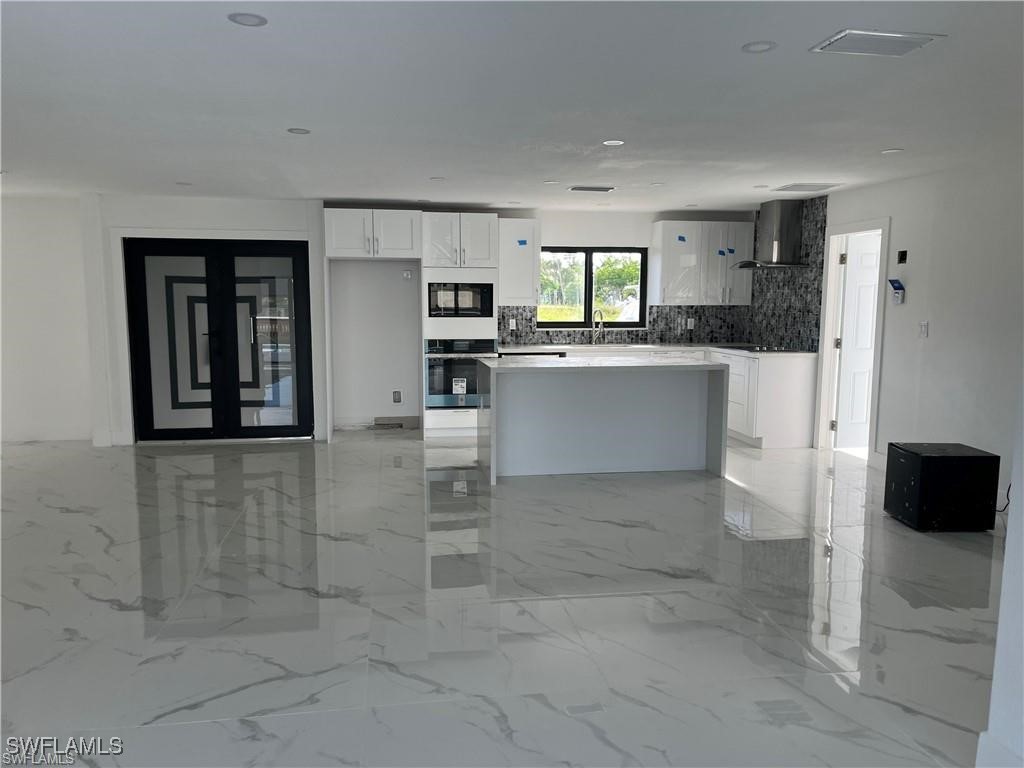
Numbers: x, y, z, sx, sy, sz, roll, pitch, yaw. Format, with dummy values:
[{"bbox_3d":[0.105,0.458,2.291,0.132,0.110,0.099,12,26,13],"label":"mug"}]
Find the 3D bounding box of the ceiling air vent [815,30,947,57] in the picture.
[{"bbox_3d":[1.414,-1.310,2.985,0.423,0.030,0.265,-1,6,-8],"label":"ceiling air vent"}]

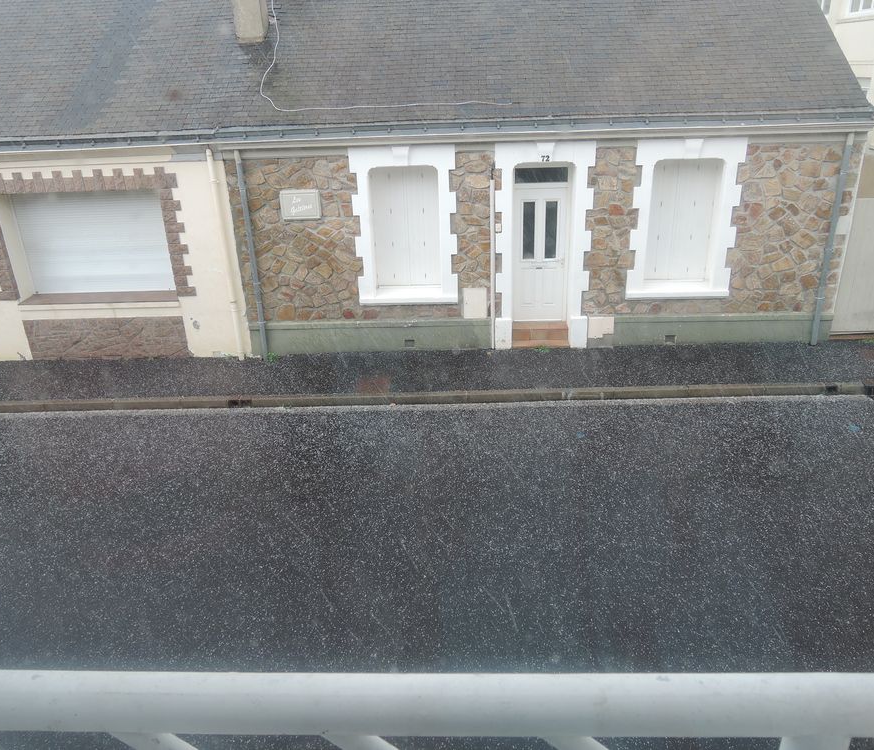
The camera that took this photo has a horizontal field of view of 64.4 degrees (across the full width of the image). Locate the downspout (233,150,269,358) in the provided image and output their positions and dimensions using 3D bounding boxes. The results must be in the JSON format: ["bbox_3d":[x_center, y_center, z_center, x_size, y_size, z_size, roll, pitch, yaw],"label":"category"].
[{"bbox_3d":[-2.789,-1.727,10.442,0.096,3.133,0.100,-1,22,2],"label":"downspout"}]

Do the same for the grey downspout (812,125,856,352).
[{"bbox_3d":[5.759,-1.890,10.110,0.096,3.088,0.100,-1,22,2],"label":"grey downspout"}]

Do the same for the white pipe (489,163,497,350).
[{"bbox_3d":[0.852,-1.722,10.485,0.065,2.839,0.060,-1,23,3],"label":"white pipe"}]

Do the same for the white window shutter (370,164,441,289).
[{"bbox_3d":[-0.451,-2.239,10.516,1.020,1.853,0.070,-1,22,2],"label":"white window shutter"}]

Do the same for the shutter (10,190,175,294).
[{"bbox_3d":[-5.298,-2.065,10.857,2.500,1.608,0.080,-1,22,2],"label":"shutter"}]

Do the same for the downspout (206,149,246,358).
[{"bbox_3d":[-3.178,-1.729,10.453,0.096,3.189,0.100,-1,22,2],"label":"downspout"}]

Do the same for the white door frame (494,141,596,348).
[{"bbox_3d":[1.589,-1.909,10.453,1.413,3.067,0.330,-1,22,2],"label":"white door frame"}]

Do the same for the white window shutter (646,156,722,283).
[{"bbox_3d":[3.626,-2.298,10.366,1.020,1.831,0.070,-1,22,2],"label":"white window shutter"}]

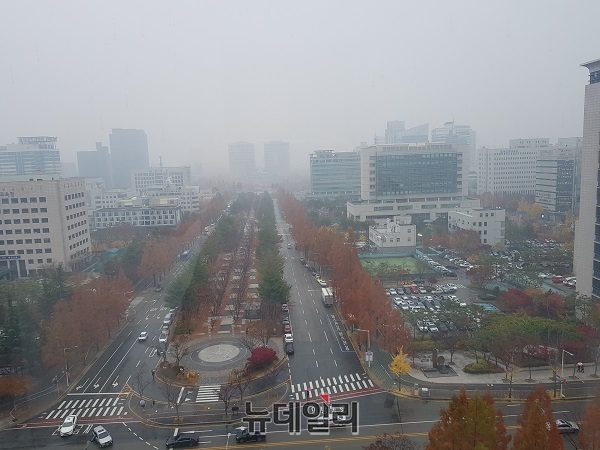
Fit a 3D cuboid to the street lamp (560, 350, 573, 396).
[{"bbox_3d":[45.282,25.620,76.339,0.400,8.350,2.200,-2,8,-4],"label":"street lamp"}]

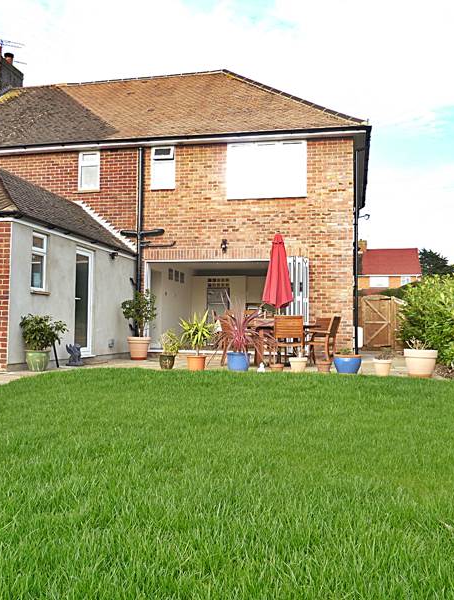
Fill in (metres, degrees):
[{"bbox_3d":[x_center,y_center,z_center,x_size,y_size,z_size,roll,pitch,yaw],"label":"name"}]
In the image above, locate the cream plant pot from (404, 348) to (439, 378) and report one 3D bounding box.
[{"bbox_3d":[2.772,0.895,8.250,0.480,0.385,0.480,0,-3,12],"label":"cream plant pot"}]

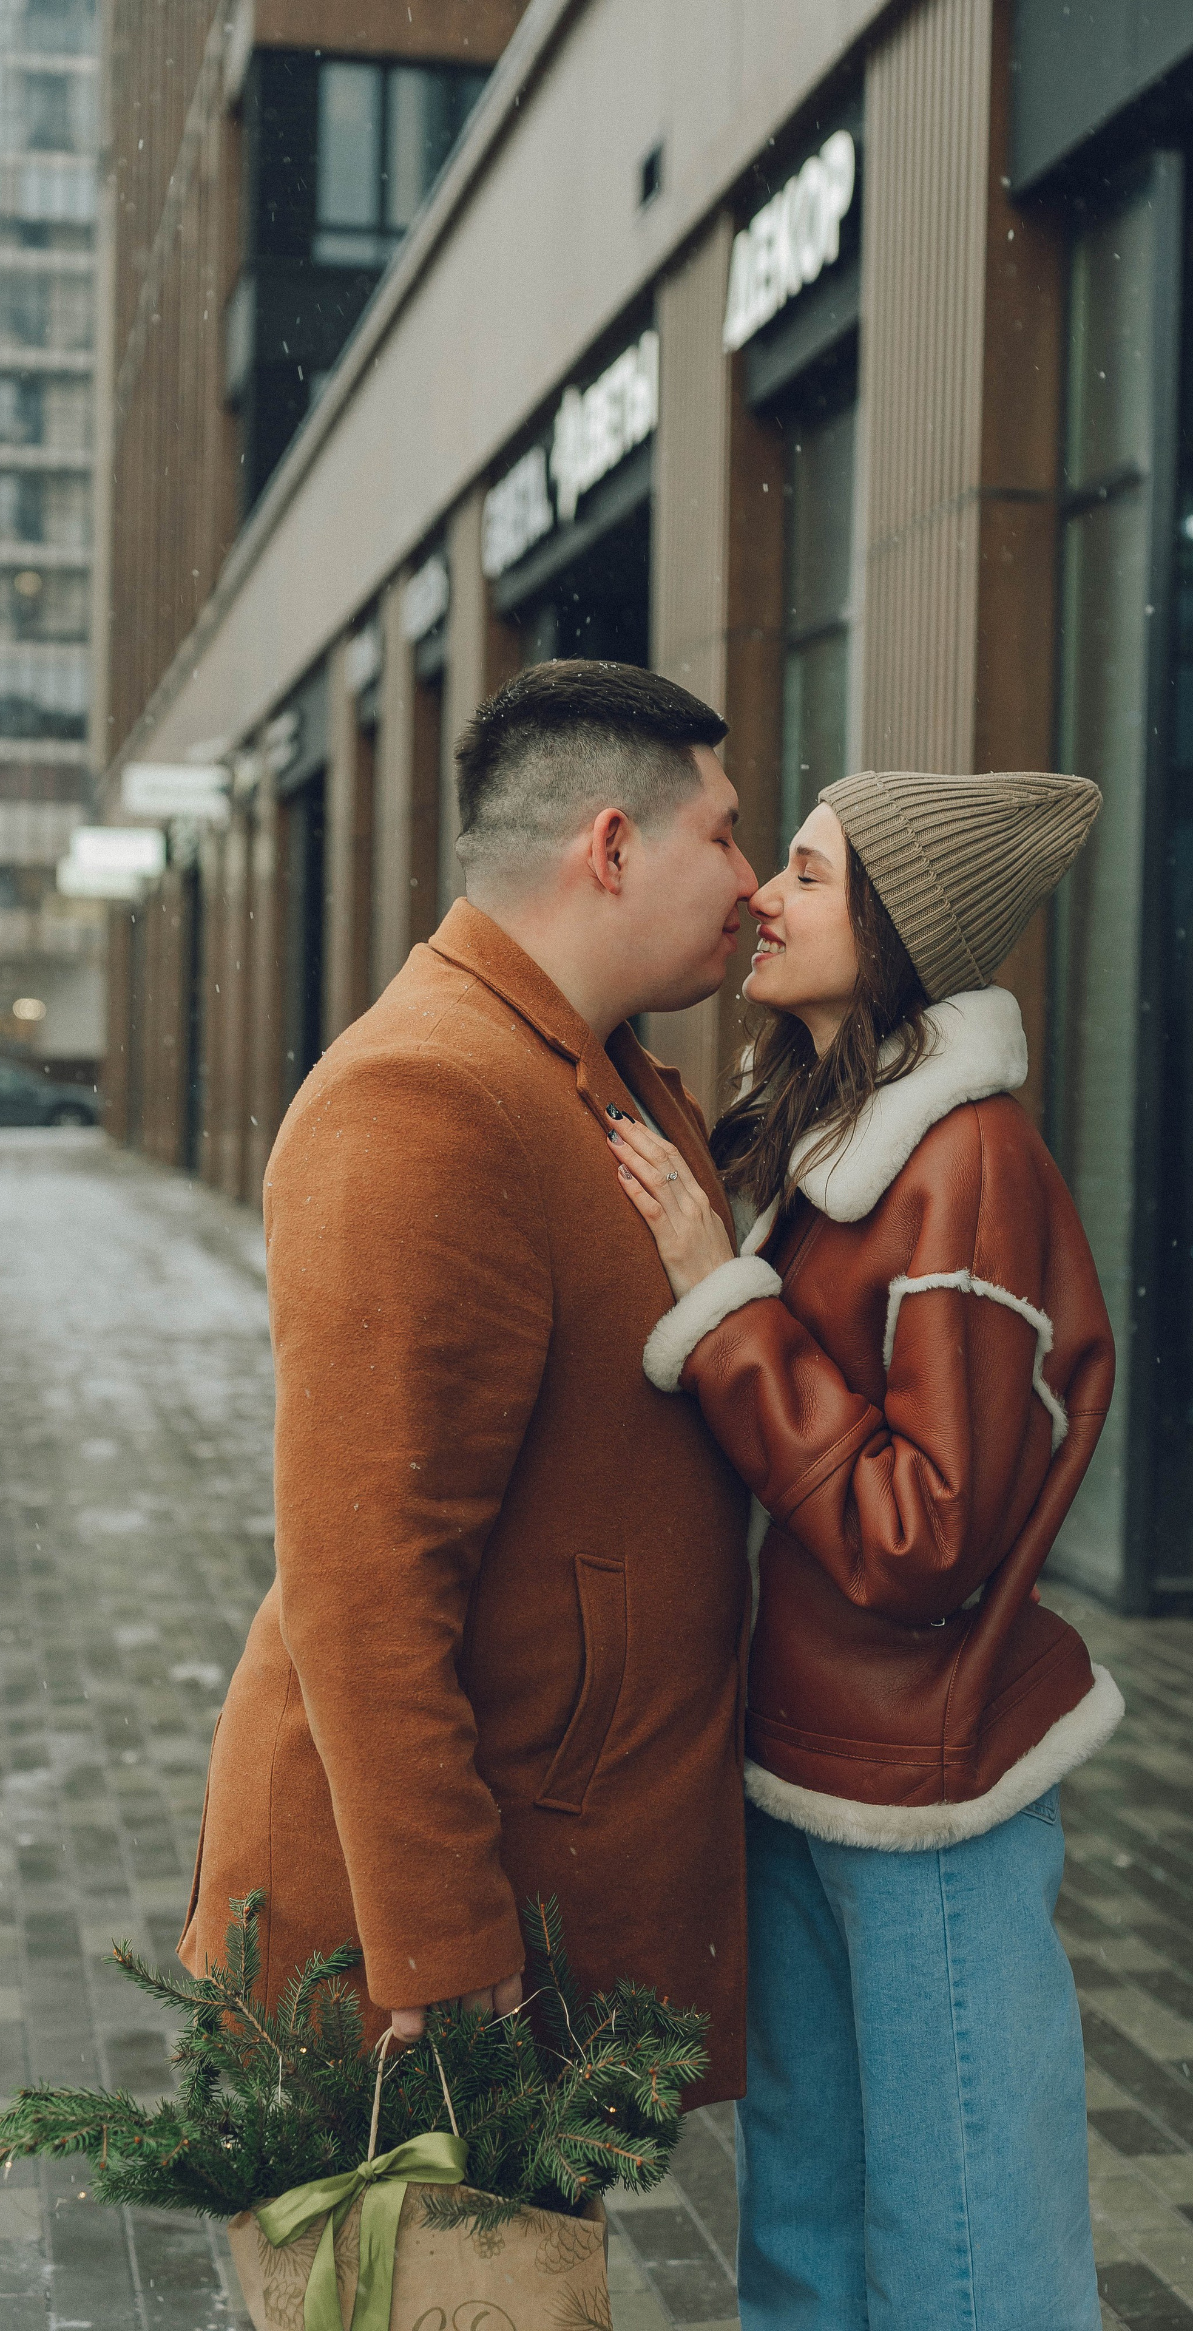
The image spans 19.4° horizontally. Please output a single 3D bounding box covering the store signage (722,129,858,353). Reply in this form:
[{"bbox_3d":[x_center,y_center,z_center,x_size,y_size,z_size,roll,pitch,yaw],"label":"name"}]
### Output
[{"bbox_3d":[0.621,-3.041,11.570,0.080,0.380,1.820,1,2,-10],"label":"store signage"}]

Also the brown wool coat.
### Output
[{"bbox_3d":[-0.096,0.249,2.680,0.420,0.880,0.560,1,2,3],"label":"brown wool coat"}]

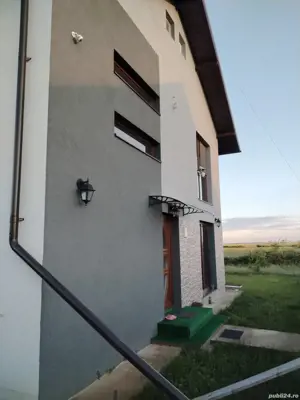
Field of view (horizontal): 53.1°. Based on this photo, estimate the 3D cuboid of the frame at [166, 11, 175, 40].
[{"bbox_3d":[0.497,-4.510,7.832,0.120,0.560,0.565,-5,-10,26],"label":"frame"}]

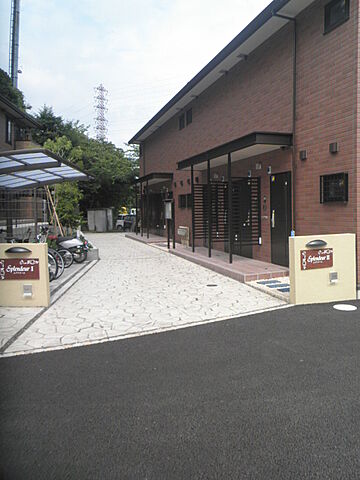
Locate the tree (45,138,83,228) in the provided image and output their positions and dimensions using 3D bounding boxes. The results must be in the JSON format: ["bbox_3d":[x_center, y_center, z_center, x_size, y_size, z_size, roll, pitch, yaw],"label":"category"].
[{"bbox_3d":[-4.460,-1.900,13.800,1.500,4.110,1.450,-3,5,-18],"label":"tree"}]

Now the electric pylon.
[{"bbox_3d":[-34.427,-40.697,161.451,7.500,56.700,7.000,-4,6,-27],"label":"electric pylon"}]

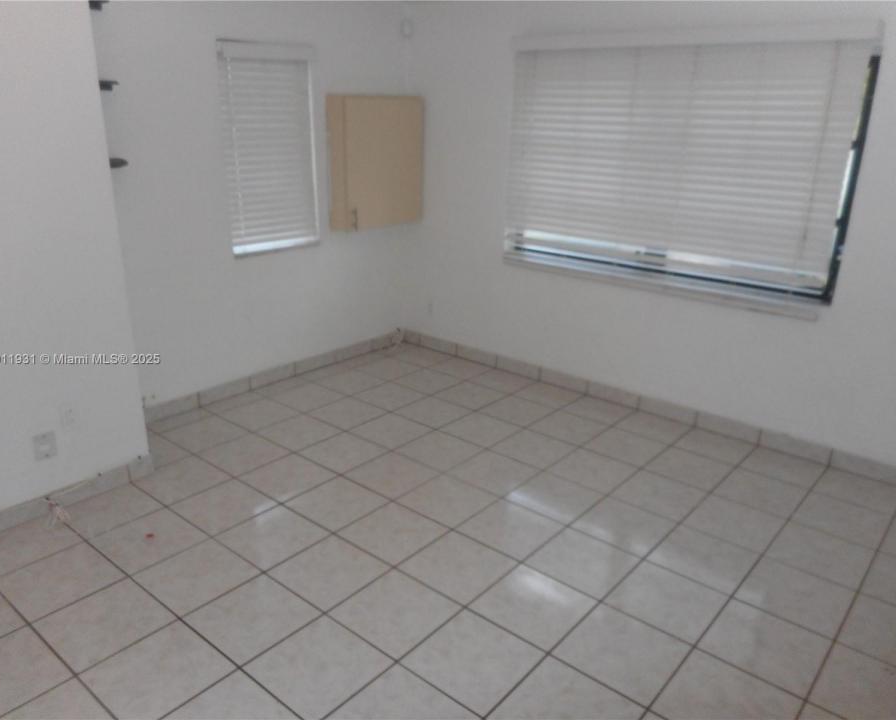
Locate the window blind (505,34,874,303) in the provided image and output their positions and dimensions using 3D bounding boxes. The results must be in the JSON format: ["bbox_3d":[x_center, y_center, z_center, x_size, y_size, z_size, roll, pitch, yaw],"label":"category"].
[{"bbox_3d":[1.082,-1.082,3.609,1.867,1.153,0.088,17,25,37],"label":"window blind"}]

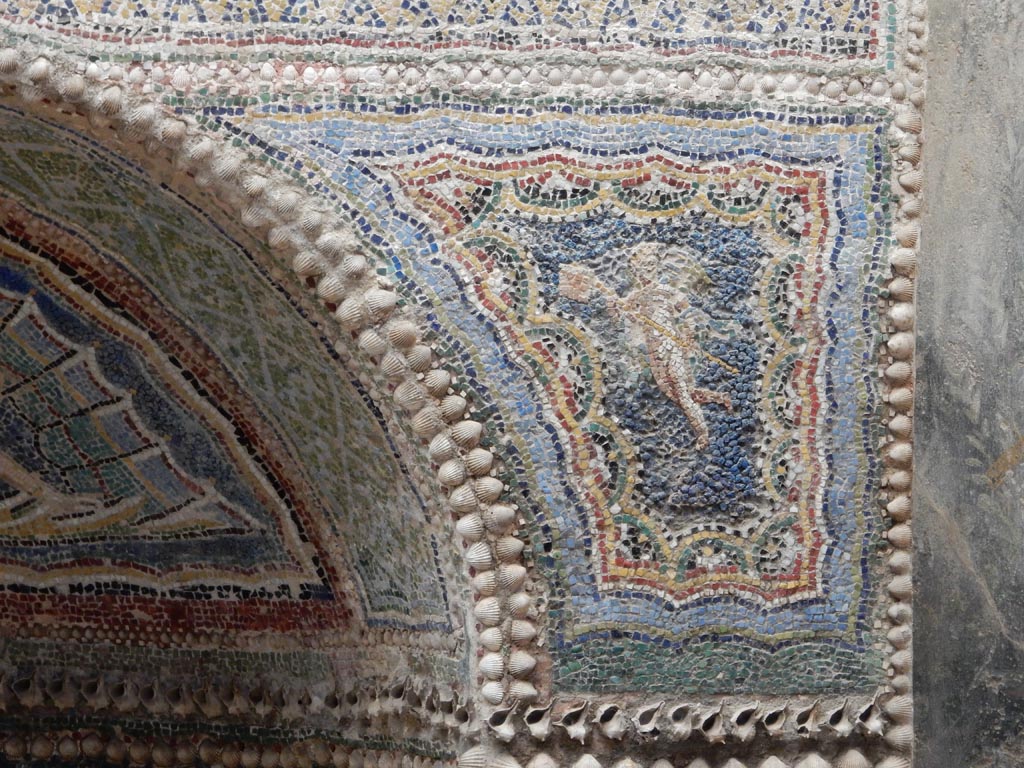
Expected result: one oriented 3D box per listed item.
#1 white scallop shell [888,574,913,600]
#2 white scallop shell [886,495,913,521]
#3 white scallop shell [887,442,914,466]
[{"bbox_3d":[0.439,0.230,7.650,0.028,0.029,0.013,1,0,8],"label":"white scallop shell"},{"bbox_3d":[0.438,0.140,7.650,0.029,0.030,0.013,1,0,8],"label":"white scallop shell"},{"bbox_3d":[0.439,0.081,7.650,0.028,0.028,0.013,1,0,8],"label":"white scallop shell"}]

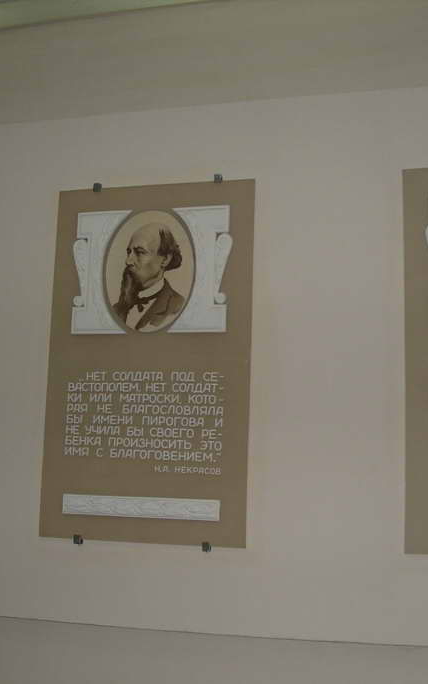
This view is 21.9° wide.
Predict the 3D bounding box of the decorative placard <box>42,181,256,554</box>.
[{"bbox_3d":[-0.185,0.052,3.112,0.605,1.012,0.030,-1,-9,18],"label":"decorative placard"}]

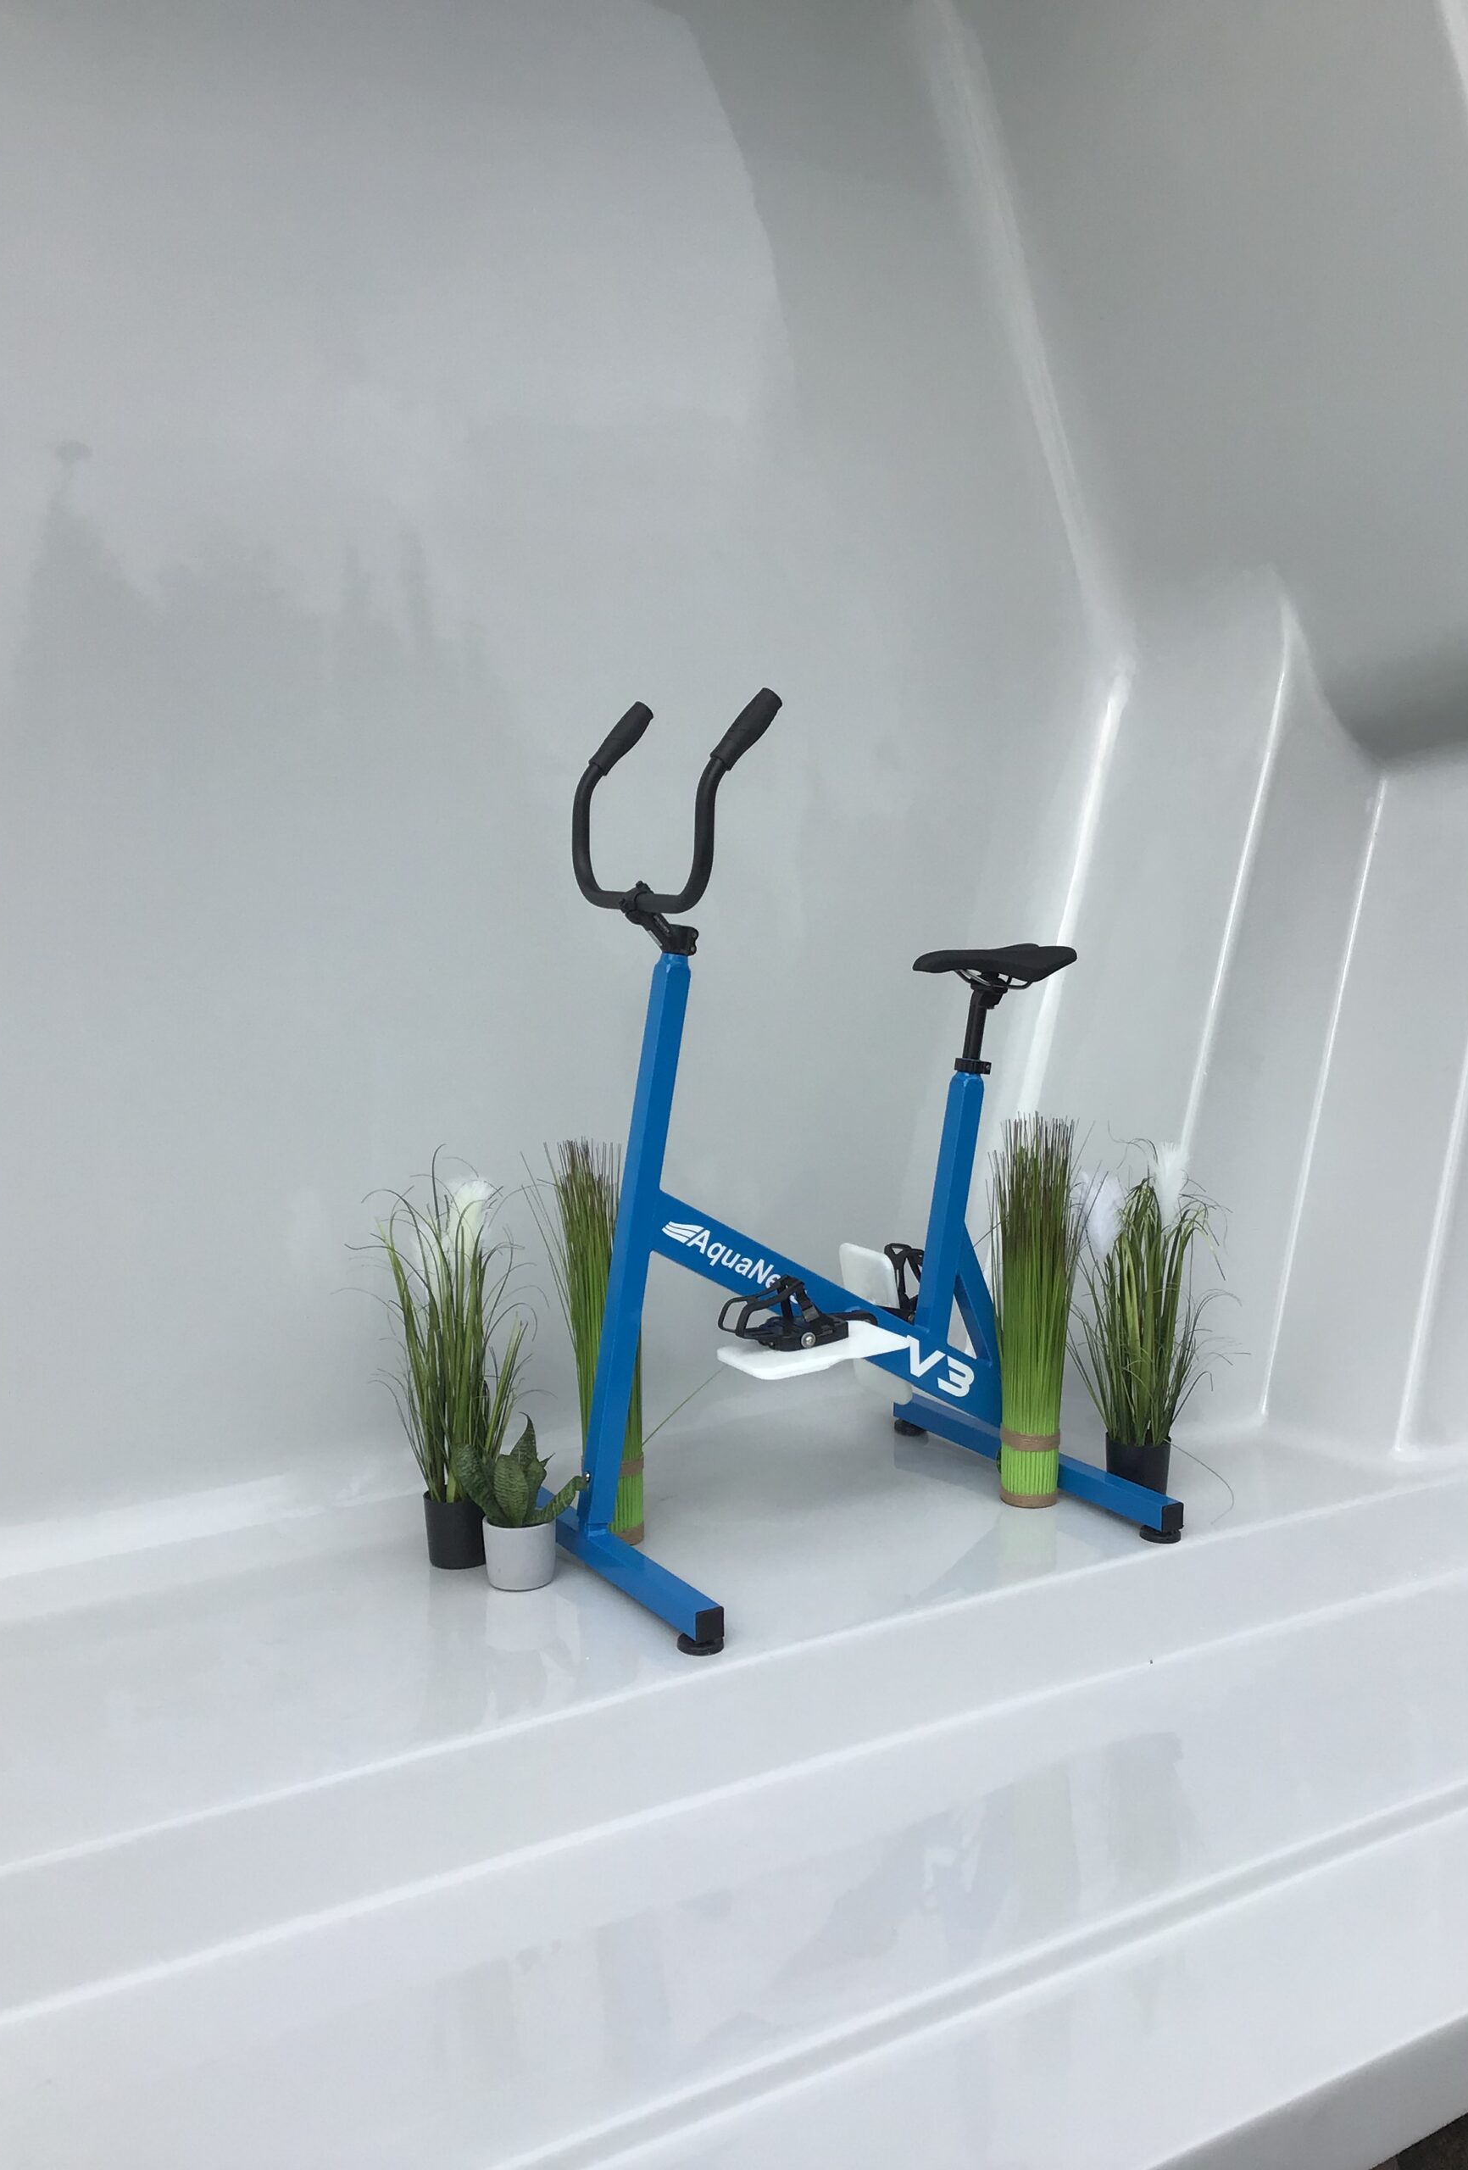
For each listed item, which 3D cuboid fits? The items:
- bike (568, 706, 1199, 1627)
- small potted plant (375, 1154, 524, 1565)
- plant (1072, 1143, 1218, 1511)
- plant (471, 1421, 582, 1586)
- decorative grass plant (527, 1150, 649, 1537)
[{"bbox_3d":[0.152,0.058,2.957,0.890,1.263,0.690,-4,8,-31],"label":"bike"},{"bbox_3d":[-0.411,0.411,2.827,0.225,0.584,0.225,-1,7,-8],"label":"small potted plant"},{"bbox_3d":[0.665,0.373,3.105,0.215,0.550,0.215,2,7,12],"label":"plant"},{"bbox_3d":[-0.297,0.594,2.778,0.150,0.234,0.150,0,7,-6],"label":"plant"},{"bbox_3d":[-0.211,0.387,2.941,0.160,0.608,0.160,0,7,-4],"label":"decorative grass plant"}]

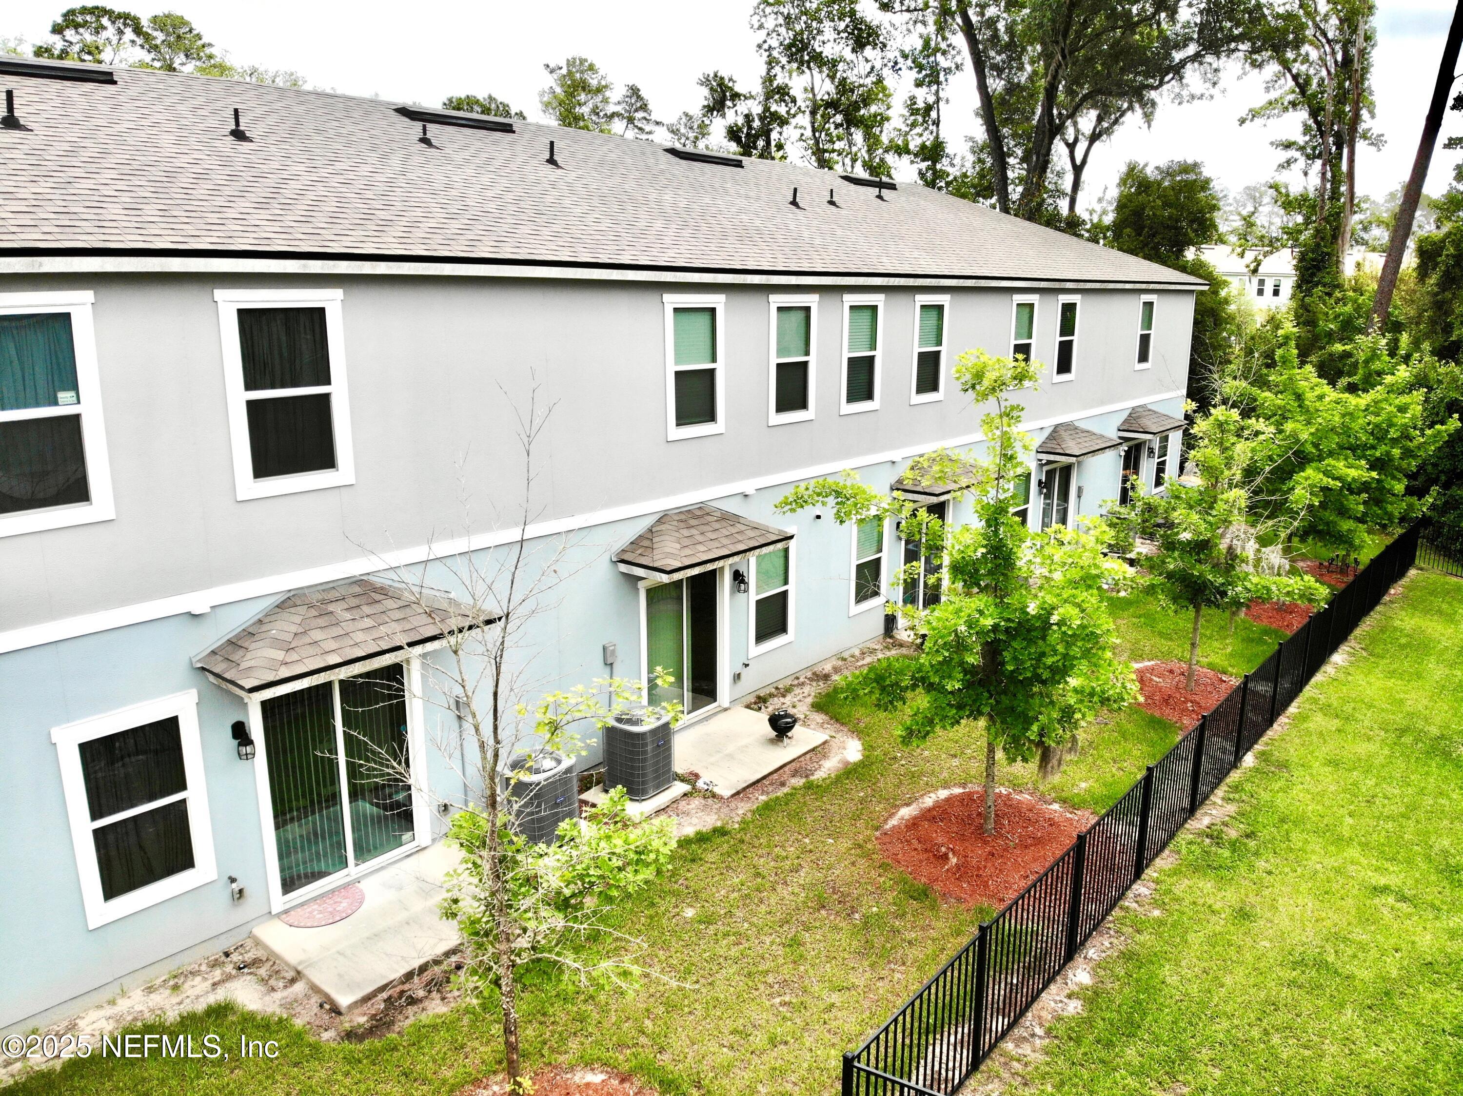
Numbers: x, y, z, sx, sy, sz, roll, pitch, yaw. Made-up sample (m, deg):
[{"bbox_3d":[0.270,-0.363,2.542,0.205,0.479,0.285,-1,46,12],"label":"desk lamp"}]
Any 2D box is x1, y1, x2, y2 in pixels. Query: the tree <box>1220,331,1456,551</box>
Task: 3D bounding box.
[{"bbox_3d":[13.420,-2.142,22.500,4.691,5.430,4.457,8,16,30],"label":"tree"}]

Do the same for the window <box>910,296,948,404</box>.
[{"bbox_3d":[3.461,-3.421,17.513,0.100,1.823,1.152,12,18,39],"label":"window"}]

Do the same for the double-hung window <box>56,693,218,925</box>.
[{"bbox_3d":[-4.962,2.202,8.548,0.100,1.830,1.080,12,18,39],"label":"double-hung window"}]

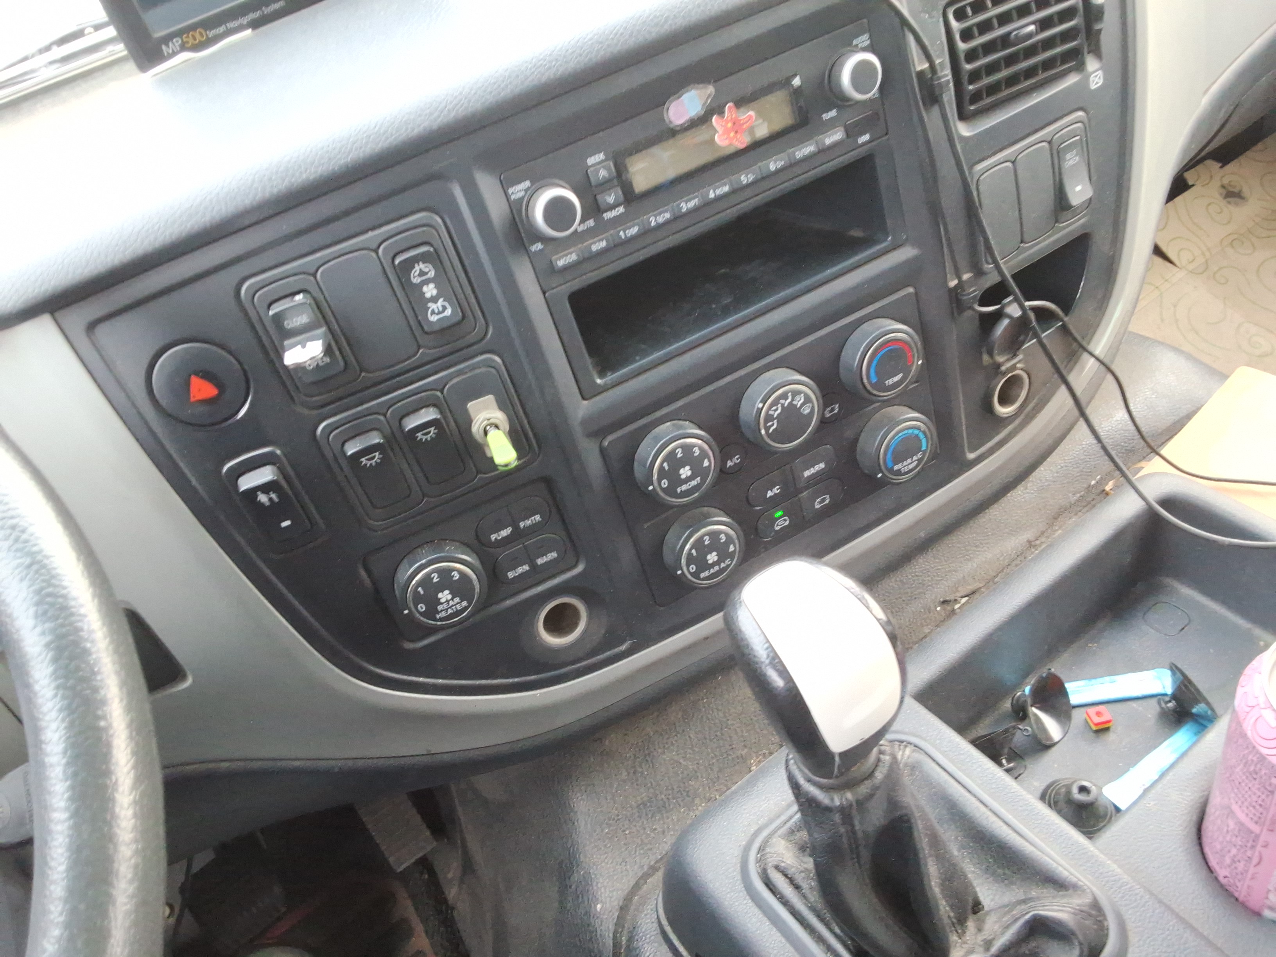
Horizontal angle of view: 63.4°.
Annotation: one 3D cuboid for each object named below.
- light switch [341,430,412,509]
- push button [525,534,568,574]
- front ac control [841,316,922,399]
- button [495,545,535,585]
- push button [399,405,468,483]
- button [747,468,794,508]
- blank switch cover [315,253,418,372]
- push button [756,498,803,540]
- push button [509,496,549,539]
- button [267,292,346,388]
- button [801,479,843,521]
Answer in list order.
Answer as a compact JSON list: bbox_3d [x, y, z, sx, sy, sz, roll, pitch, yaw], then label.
[{"bbox_3d":[-0.114,-0.002,0.454,0.018,0.034,0.010,-24,30,-7],"label":"light switch"},{"bbox_3d":[-0.045,0.035,0.507,0.018,0.018,0.005,-24,32,-8],"label":"push button"},{"bbox_3d":[0.127,-0.060,0.534,0.042,0.042,0.015,-27,33,-12],"label":"front ac control"},{"bbox_3d":[-0.060,0.042,0.497,0.018,0.017,0.004,-24,30,-7],"label":"button"},{"bbox_3d":[-0.090,-0.012,0.457,0.018,0.035,0.010,-24,30,-7],"label":"push button"},{"bbox_3d":[0.070,0.005,0.542,0.028,0.016,0.005,-27,32,-13],"label":"button"},{"bbox_3d":[-0.111,-0.069,0.427,0.026,0.051,0.006,-24,30,-7],"label":"blank switch cover"},{"bbox_3d":[0.076,0.022,0.558,0.029,0.018,0.005,-27,33,-12],"label":"push button"},{"bbox_3d":[-0.051,0.017,0.495,0.018,0.018,0.005,-24,32,-8],"label":"push button"},{"bbox_3d":[-0.135,-0.056,0.419,0.018,0.036,0.013,-24,30,-7],"label":"button"},{"bbox_3d":[0.101,0.010,0.564,0.028,0.018,0.005,-27,33,-12],"label":"button"}]

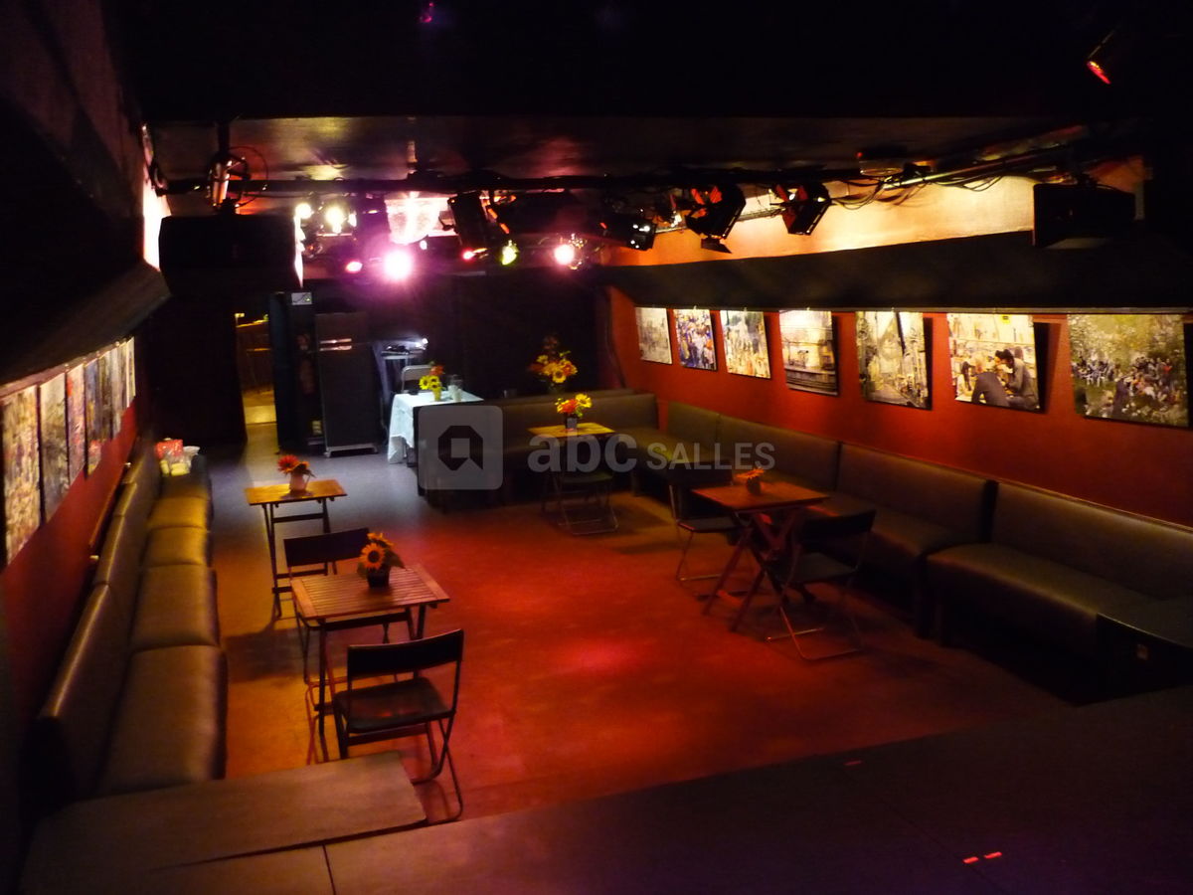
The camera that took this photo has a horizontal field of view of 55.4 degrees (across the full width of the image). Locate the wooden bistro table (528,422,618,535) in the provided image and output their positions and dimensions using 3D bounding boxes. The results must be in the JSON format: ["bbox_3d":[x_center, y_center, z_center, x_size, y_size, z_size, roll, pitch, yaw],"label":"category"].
[{"bbox_3d":[-0.213,0.203,10.114,0.650,0.725,0.670,-5,9,-18],"label":"wooden bistro table"}]

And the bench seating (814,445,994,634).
[{"bbox_3d":[1.729,0.491,6.968,0.570,0.790,1.670,-5,9,-19],"label":"bench seating"}]

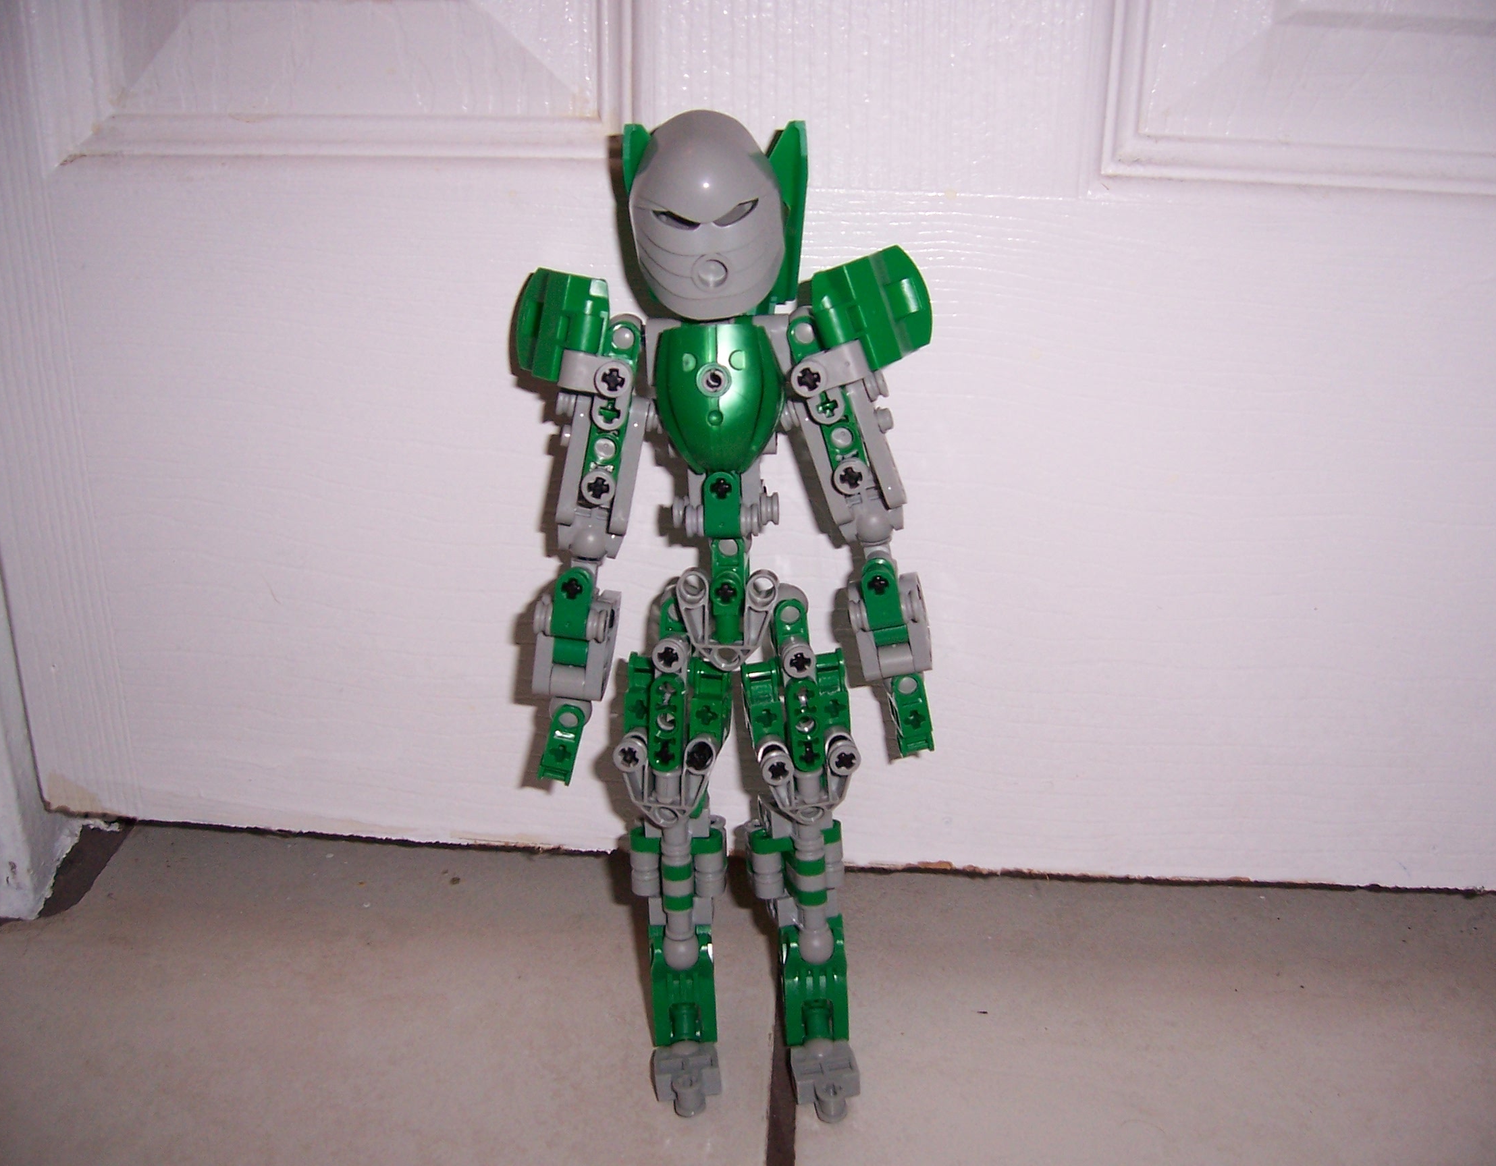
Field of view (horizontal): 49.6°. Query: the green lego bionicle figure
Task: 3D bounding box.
[{"bbox_3d":[-0.004,0.008,0.390,0.095,0.237,0.081,2,20,6],"label":"green lego bionicle figure"}]

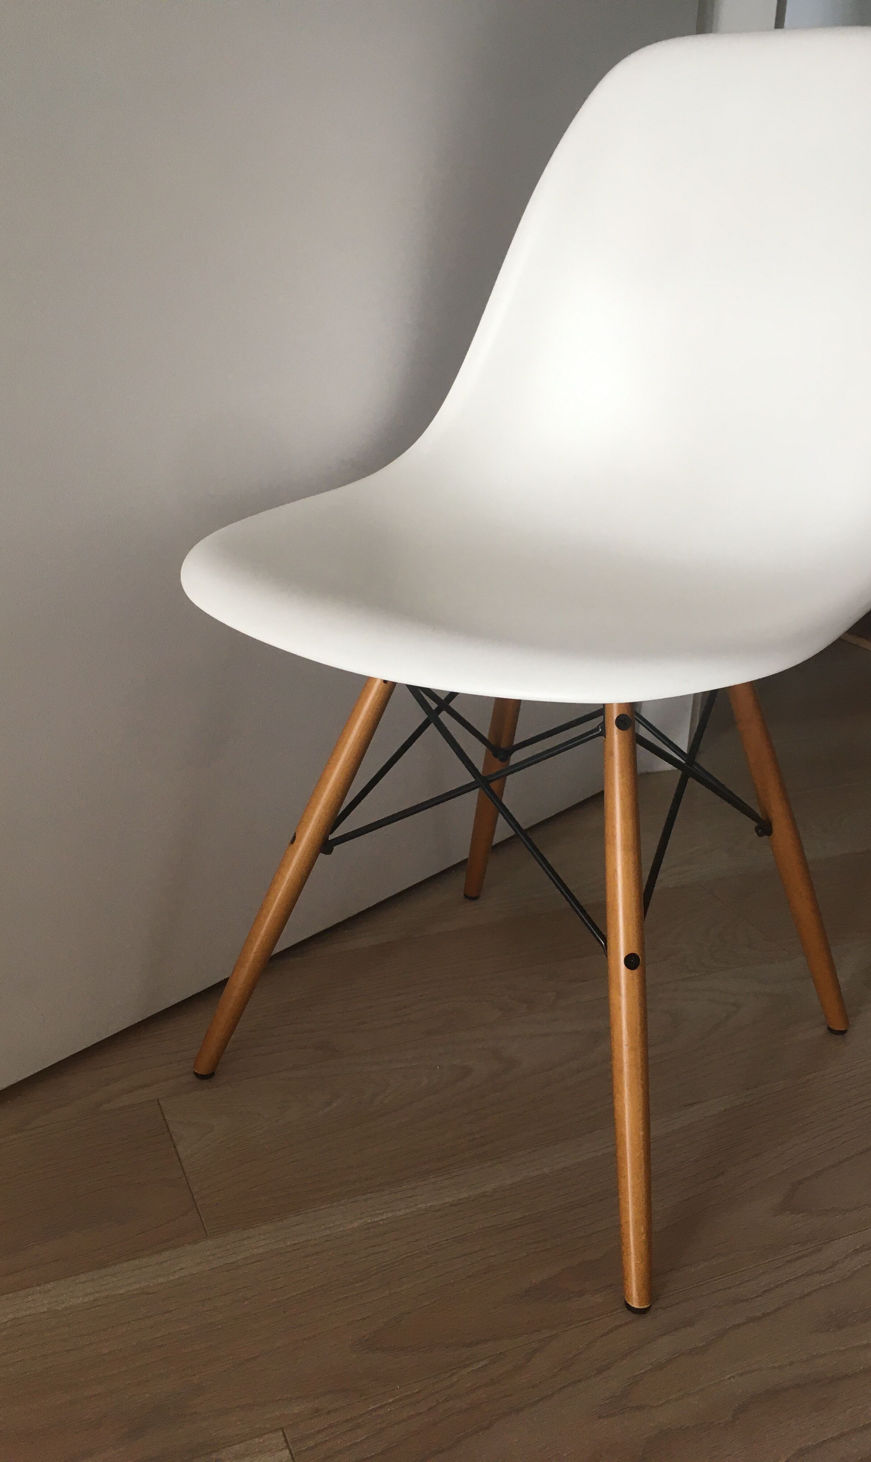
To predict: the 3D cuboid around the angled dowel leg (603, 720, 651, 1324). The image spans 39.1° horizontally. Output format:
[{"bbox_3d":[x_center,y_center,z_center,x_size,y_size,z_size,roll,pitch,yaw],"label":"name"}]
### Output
[{"bbox_3d":[0.125,0.173,0.799,0.025,0.399,0.025,-1,-2,-9],"label":"angled dowel leg"}]

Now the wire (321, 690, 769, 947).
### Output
[{"bbox_3d":[0.095,0.009,0.961,0.264,0.174,0.264,15,24,33],"label":"wire"}]

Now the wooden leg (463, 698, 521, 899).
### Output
[{"bbox_3d":[0.058,0.032,1.188,0.025,0.401,0.025,-1,43,-9],"label":"wooden leg"}]

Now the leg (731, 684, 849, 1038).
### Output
[{"bbox_3d":[0.295,0.097,1.027,0.025,0.397,0.025,-22,22,-1],"label":"leg"}]

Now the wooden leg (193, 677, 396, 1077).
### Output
[{"bbox_3d":[-0.109,0.107,0.960,0.025,0.399,0.025,21,15,-16],"label":"wooden leg"}]

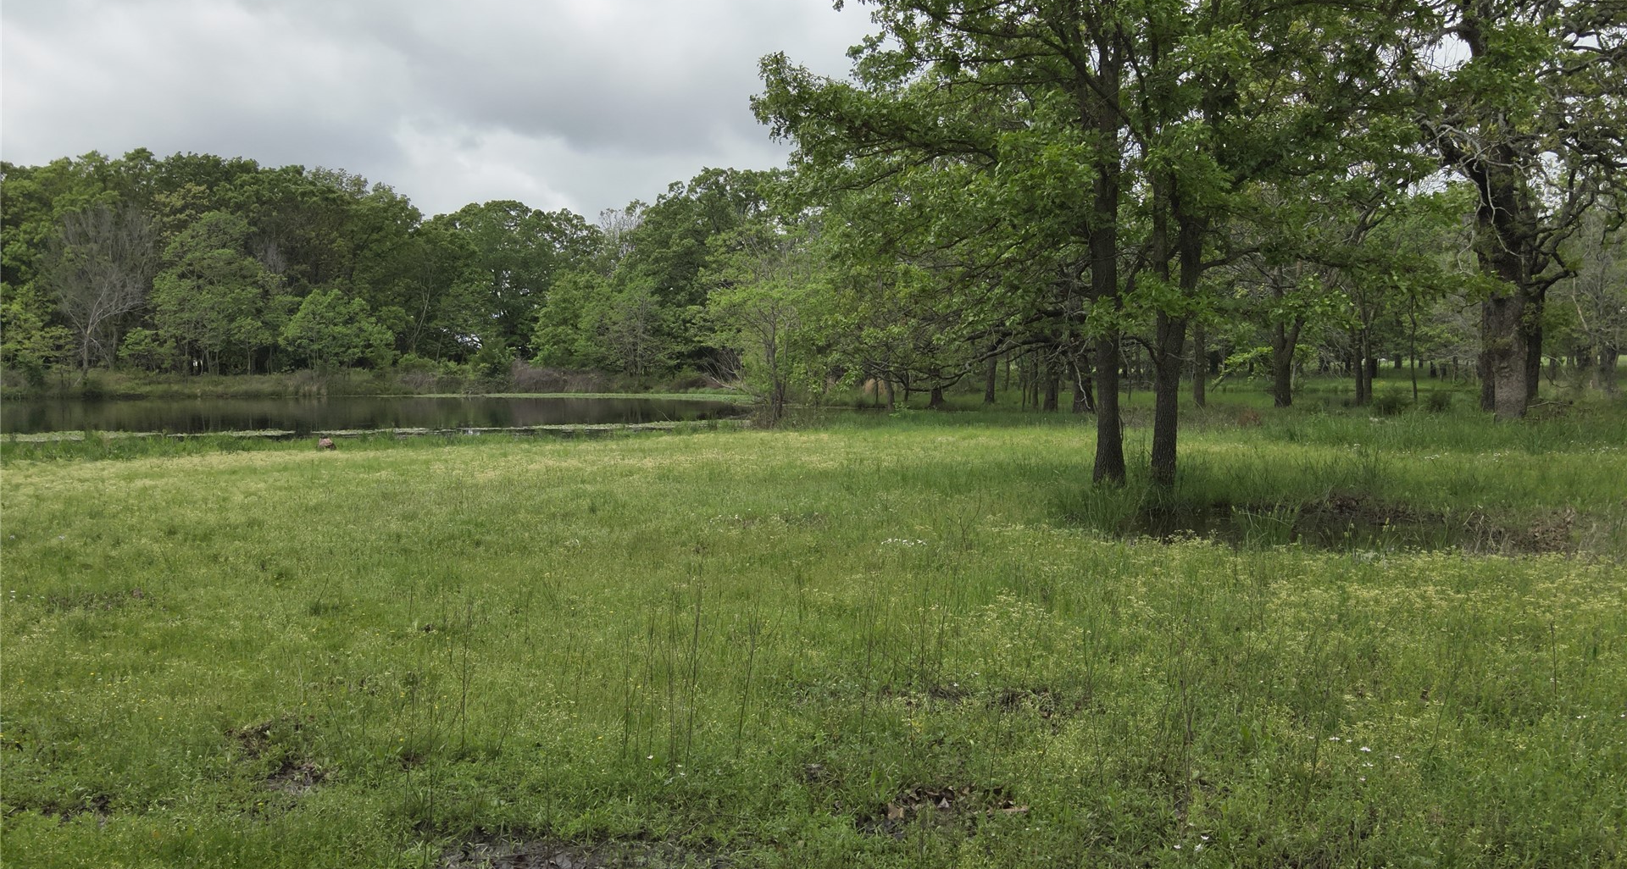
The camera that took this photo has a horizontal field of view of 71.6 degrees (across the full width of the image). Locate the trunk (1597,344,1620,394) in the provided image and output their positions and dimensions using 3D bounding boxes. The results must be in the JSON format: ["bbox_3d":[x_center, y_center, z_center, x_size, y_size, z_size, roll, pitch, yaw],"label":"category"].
[{"bbox_3d":[26.782,-2.205,38.000,0.720,1.710,0.600,0,4,0],"label":"trunk"}]

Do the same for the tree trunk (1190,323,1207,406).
[{"bbox_3d":[10.242,-1.825,30.000,0.400,2.260,0.380,0,4,0],"label":"tree trunk"}]

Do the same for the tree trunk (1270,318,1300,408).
[{"bbox_3d":[12.332,-1.861,29.500,0.750,2.360,0.550,0,4,0],"label":"tree trunk"}]

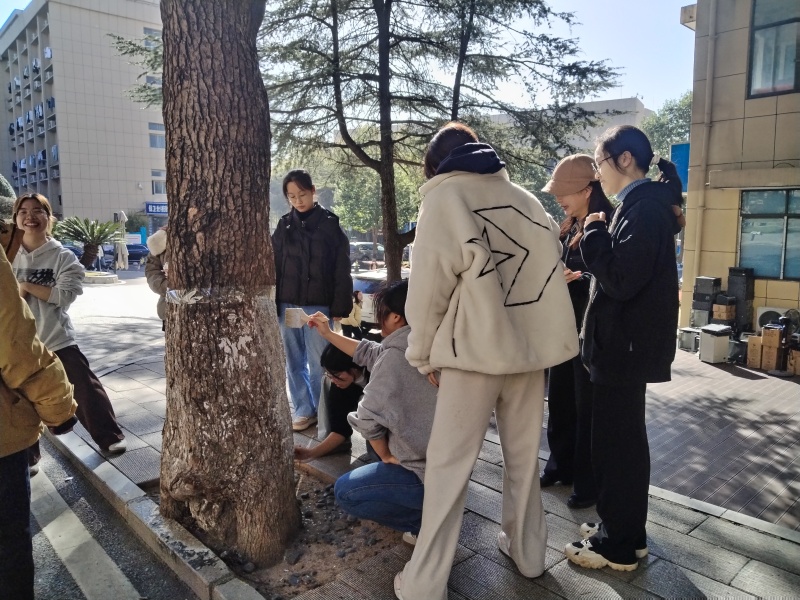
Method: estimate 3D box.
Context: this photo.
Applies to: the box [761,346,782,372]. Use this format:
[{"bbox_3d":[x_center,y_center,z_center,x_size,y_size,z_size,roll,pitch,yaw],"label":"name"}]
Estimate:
[{"bbox_3d":[5.014,0.795,8.100,0.240,0.320,0.270,5,8,37],"label":"box"}]

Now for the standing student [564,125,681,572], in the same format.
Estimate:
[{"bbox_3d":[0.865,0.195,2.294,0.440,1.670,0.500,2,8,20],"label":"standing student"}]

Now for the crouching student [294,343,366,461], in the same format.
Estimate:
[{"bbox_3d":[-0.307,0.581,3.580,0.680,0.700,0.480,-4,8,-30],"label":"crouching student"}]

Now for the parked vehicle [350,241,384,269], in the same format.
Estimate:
[{"bbox_3d":[-1.799,-3.636,46.000,4.600,1.650,1.850,-4,8,-30],"label":"parked vehicle"}]

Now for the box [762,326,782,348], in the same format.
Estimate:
[{"bbox_3d":[4.984,0.509,8.050,0.250,0.260,0.270,5,8,37],"label":"box"}]

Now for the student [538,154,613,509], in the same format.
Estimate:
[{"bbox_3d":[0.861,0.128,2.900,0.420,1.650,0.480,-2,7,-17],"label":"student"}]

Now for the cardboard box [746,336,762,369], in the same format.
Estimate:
[{"bbox_3d":[5.745,0.815,9.623,0.330,0.520,0.205,-7,10,-43],"label":"cardboard box"}]

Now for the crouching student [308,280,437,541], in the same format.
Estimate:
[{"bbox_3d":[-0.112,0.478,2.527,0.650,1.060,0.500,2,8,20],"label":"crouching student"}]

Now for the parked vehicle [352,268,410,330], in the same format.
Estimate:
[{"bbox_3d":[0.951,-0.060,15.121,1.780,1.520,4.300,6,10,43],"label":"parked vehicle"}]

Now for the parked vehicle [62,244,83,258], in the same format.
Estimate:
[{"bbox_3d":[-24.008,-3.113,43.000,4.500,1.500,1.800,2,7,21],"label":"parked vehicle"}]

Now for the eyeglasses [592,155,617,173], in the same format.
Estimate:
[{"bbox_3d":[0.770,-0.510,2.230,0.140,0.045,0.140,-21,2,14],"label":"eyeglasses"}]

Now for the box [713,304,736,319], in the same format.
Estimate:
[{"bbox_3d":[4.968,0.176,9.200,0.300,0.215,0.240,-5,8,-34],"label":"box"}]

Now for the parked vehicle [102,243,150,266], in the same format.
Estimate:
[{"bbox_3d":[-18.593,-3.070,41.000,4.600,1.500,1.800,-7,10,-43],"label":"parked vehicle"}]

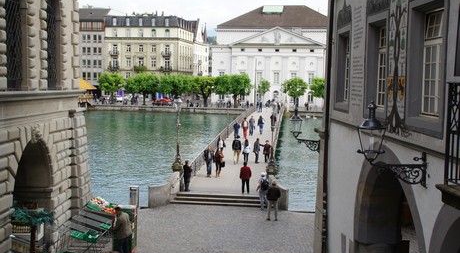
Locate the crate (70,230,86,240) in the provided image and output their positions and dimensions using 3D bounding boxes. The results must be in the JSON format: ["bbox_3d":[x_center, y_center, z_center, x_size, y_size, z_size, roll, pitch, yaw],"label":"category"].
[{"bbox_3d":[-5.286,3.798,20.000,0.480,0.220,0.360,4,21,37],"label":"crate"}]

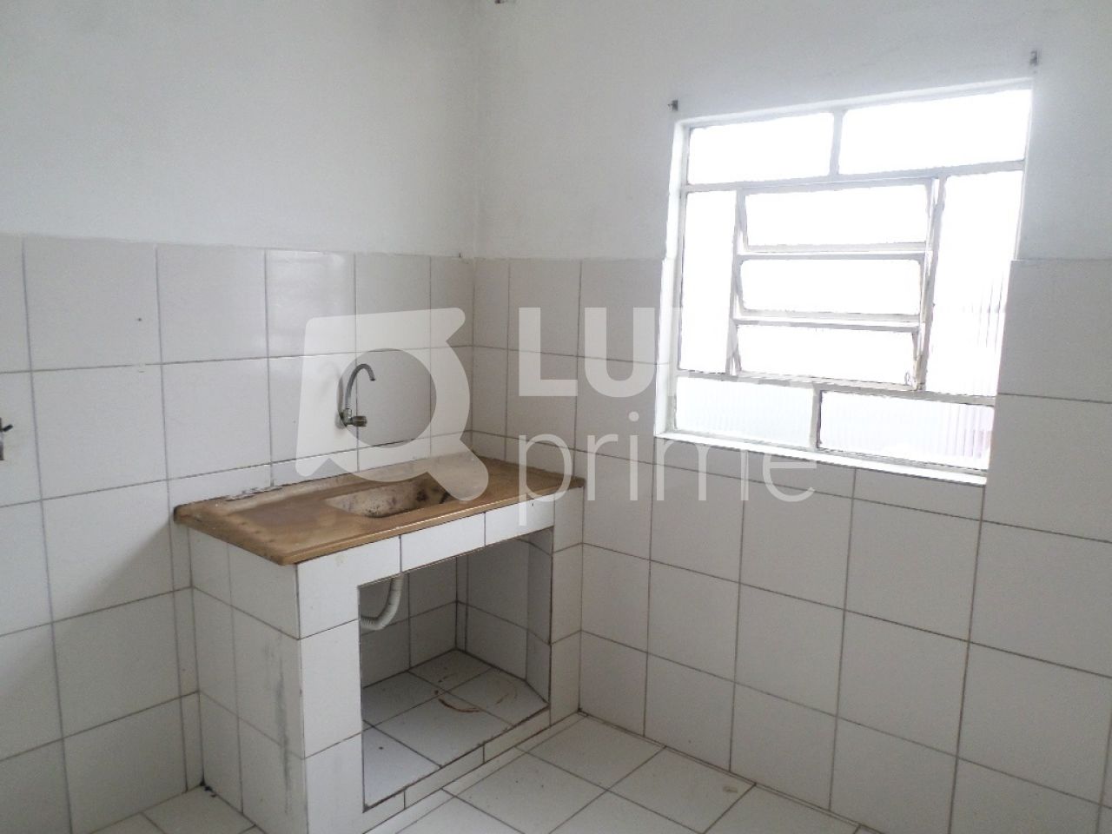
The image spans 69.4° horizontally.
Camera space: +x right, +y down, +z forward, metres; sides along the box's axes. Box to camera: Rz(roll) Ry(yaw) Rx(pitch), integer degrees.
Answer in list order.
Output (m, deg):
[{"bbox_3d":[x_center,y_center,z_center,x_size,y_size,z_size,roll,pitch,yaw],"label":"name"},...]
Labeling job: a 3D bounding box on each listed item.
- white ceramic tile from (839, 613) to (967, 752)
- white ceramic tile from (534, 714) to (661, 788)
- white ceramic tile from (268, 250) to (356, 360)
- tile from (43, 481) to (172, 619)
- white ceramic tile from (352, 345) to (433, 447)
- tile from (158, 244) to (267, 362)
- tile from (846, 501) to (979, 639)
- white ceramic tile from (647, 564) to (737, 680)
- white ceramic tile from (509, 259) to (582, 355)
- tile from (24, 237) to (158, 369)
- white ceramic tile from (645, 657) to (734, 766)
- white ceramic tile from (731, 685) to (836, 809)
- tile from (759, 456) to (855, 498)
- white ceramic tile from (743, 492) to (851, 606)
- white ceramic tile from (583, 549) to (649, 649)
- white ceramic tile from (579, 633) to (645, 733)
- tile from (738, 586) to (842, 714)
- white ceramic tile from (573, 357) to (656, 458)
[{"bbox_3d":[0.934,0.719,2.179,0.328,0.328,0.010,8,11,39],"label":"white ceramic tile"},{"bbox_3d":[0.134,1.123,2.705,0.317,0.010,0.309,8,12,37],"label":"white ceramic tile"},{"bbox_3d":[-0.790,-0.366,2.603,0.010,0.330,0.319,10,12,41],"label":"white ceramic tile"},{"bbox_3d":[-1.208,0.358,2.185,0.010,0.324,0.306,10,13,41],"label":"tile"},{"bbox_3d":[-0.575,-0.069,2.860,0.010,0.325,0.323,8,11,39],"label":"white ceramic tile"},{"bbox_3d":[-0.983,-0.324,2.308,0.010,0.319,0.309,10,13,41],"label":"tile"},{"bbox_3d":[0.942,0.399,2.128,0.328,0.328,0.010,8,11,39],"label":"tile"},{"bbox_3d":[0.438,0.652,2.586,0.328,0.328,0.010,8,11,39],"label":"white ceramic tile"},{"bbox_3d":[-0.045,-0.400,2.906,0.326,0.330,0.010,8,12,37],"label":"white ceramic tile"},{"bbox_3d":[-1.194,-0.291,2.078,0.010,0.319,0.306,10,13,41],"label":"tile"},{"bbox_3d":[0.436,0.971,2.663,0.313,0.304,0.010,8,12,37],"label":"white ceramic tile"},{"bbox_3d":[0.679,0.998,2.432,0.328,0.315,0.010,8,11,39],"label":"white ceramic tile"},{"bbox_3d":[0.728,0.166,2.390,0.326,0.090,0.010,8,12,37],"label":"tile"},{"bbox_3d":[0.699,0.365,2.348,0.323,0.325,0.010,8,11,39],"label":"white ceramic tile"},{"bbox_3d":[0.195,0.620,2.798,0.300,0.321,0.010,8,12,37],"label":"white ceramic tile"},{"bbox_3d":[0.188,0.934,2.850,0.300,0.304,0.010,8,12,37],"label":"white ceramic tile"},{"bbox_3d":[0.696,0.694,2.419,0.316,0.321,0.010,8,12,37],"label":"tile"},{"bbox_3d":[0.204,-0.030,2.707,0.323,0.325,0.010,8,11,39],"label":"white ceramic tile"}]

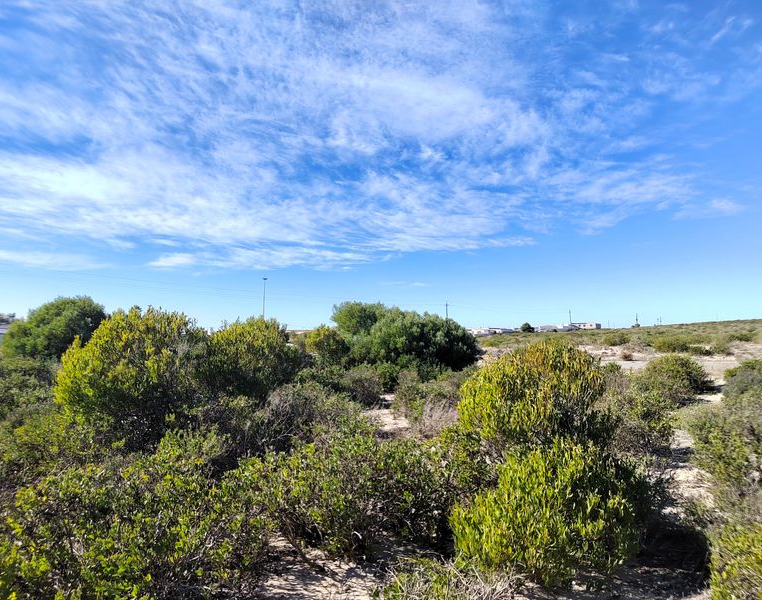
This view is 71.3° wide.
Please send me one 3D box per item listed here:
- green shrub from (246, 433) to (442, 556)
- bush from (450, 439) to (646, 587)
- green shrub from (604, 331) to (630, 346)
[{"bbox_3d":[-0.279,1.424,4.178,1.550,0.820,1.300,0,-3,-4],"label":"green shrub"},{"bbox_3d":[1.182,1.450,3.750,1.350,0.880,1.200,0,-3,0],"label":"bush"},{"bbox_3d":[16.795,2.780,37.904,1.900,1.150,1.800,-1,-3,24],"label":"green shrub"}]

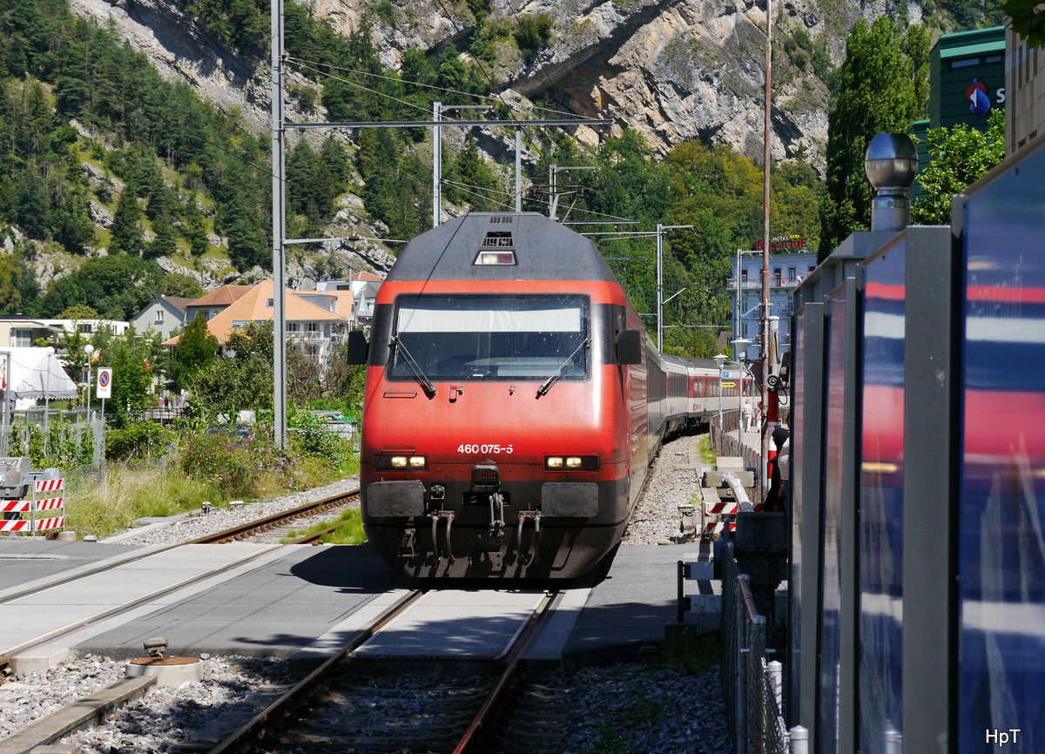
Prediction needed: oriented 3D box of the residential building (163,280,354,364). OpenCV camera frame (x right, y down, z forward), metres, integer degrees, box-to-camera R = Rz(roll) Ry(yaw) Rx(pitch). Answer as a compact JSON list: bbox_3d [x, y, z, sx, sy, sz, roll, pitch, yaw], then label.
[{"bbox_3d":[-31.100,-3.700,298.000,21.500,15.200,14.500,0,0,0],"label":"residential building"}]

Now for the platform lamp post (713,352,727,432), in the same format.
[{"bbox_3d":[7.320,0.920,94.000,0.560,3.500,0.560,0,0,0],"label":"platform lamp post"}]

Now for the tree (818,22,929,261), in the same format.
[{"bbox_3d":[22.100,-9.900,160.000,6.900,25.700,6.500,0,0,0],"label":"tree"}]

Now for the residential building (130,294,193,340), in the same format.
[{"bbox_3d":[-43.600,-3.200,320.000,7.700,14.300,11.500,0,0,19],"label":"residential building"}]

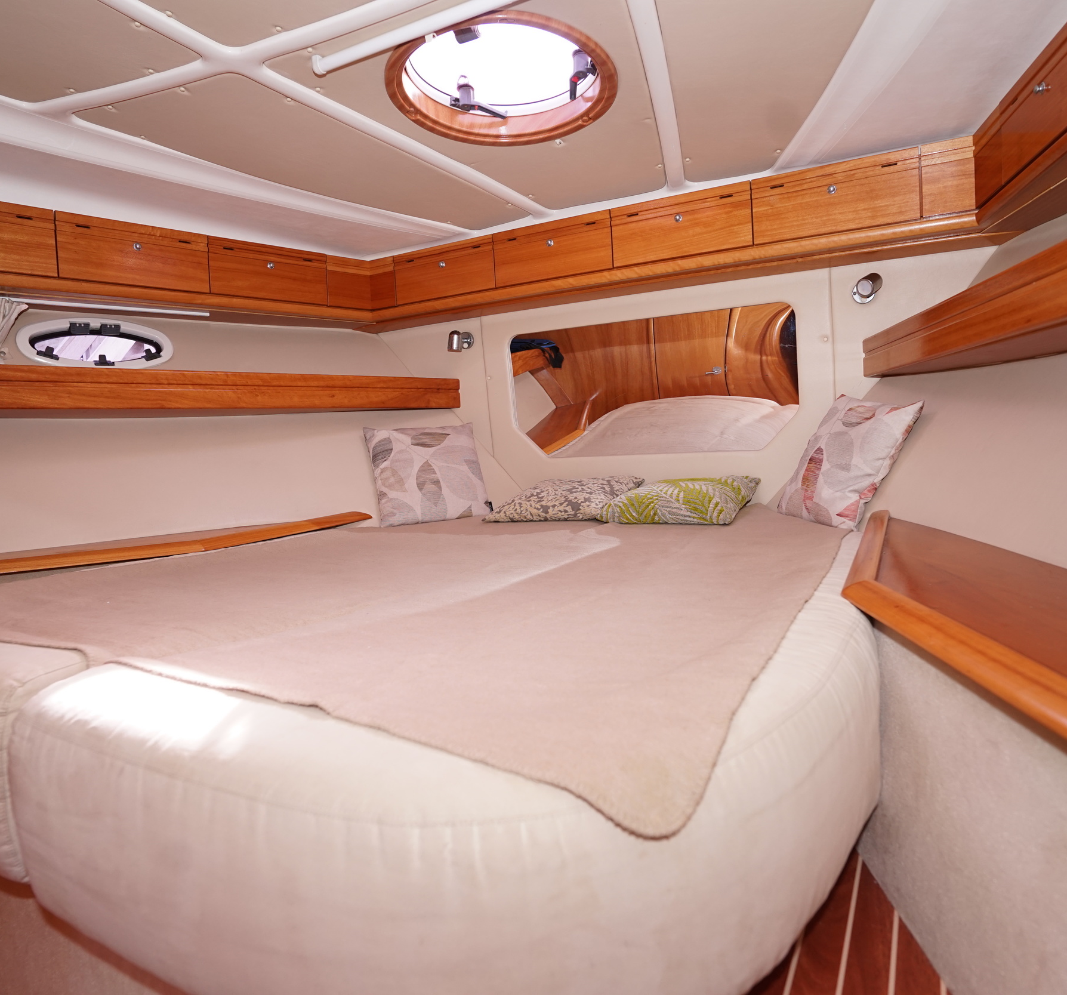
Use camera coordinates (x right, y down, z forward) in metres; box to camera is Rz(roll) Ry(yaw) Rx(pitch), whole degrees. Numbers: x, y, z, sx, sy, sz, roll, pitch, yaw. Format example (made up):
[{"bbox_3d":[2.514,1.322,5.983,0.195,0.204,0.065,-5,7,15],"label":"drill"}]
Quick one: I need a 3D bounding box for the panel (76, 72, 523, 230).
[{"bbox_3d":[-0.574,-0.943,2.034,0.464,0.040,1.194,-11,-10,41],"label":"panel"}]

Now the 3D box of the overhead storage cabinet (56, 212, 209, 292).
[{"bbox_3d":[-1.290,-0.733,2.201,0.270,0.186,0.427,2,8,41],"label":"overhead storage cabinet"}]

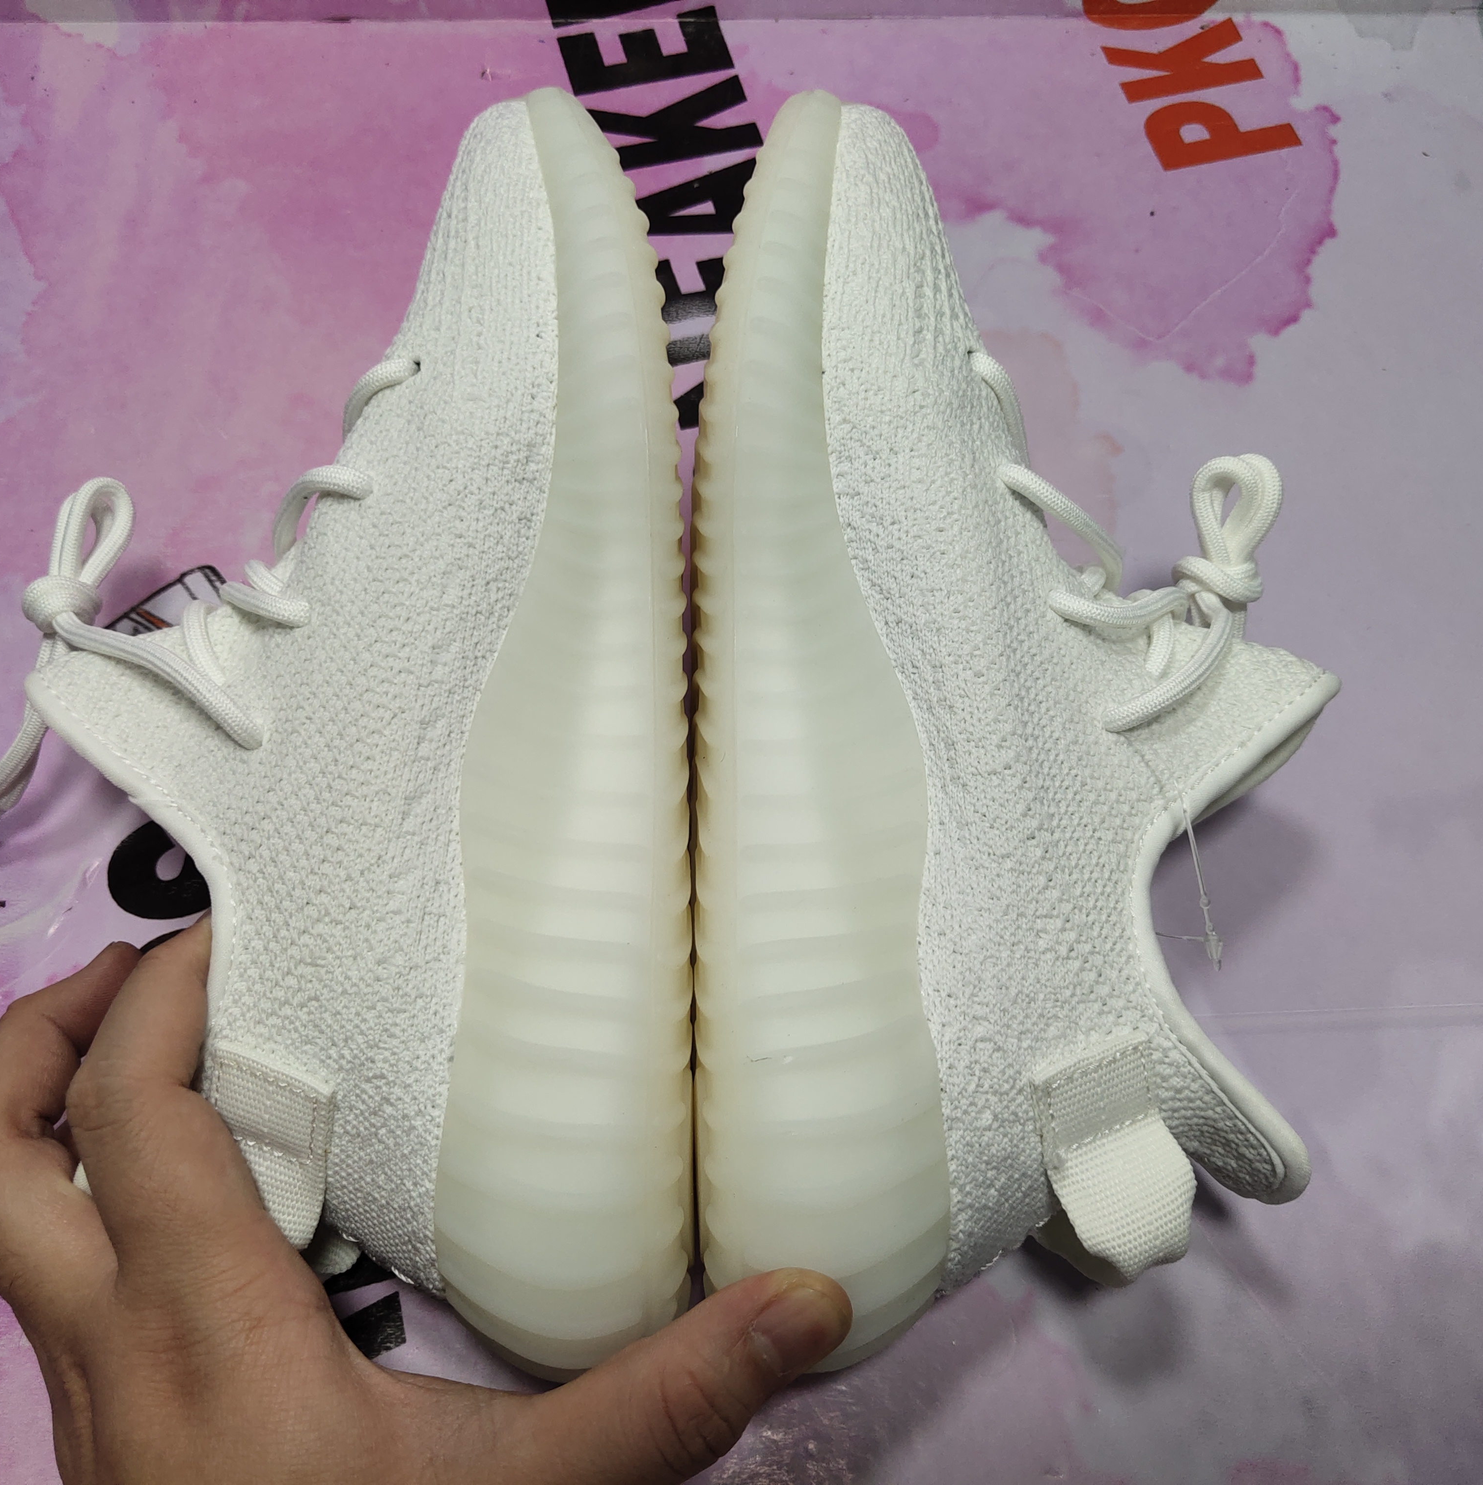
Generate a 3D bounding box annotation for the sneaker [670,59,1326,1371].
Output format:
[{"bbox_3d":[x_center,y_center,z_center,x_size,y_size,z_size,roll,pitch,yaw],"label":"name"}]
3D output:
[{"bbox_3d":[0.058,-0.015,0.374,0.137,0.107,0.287,1,69,-4],"label":"sneaker"}]

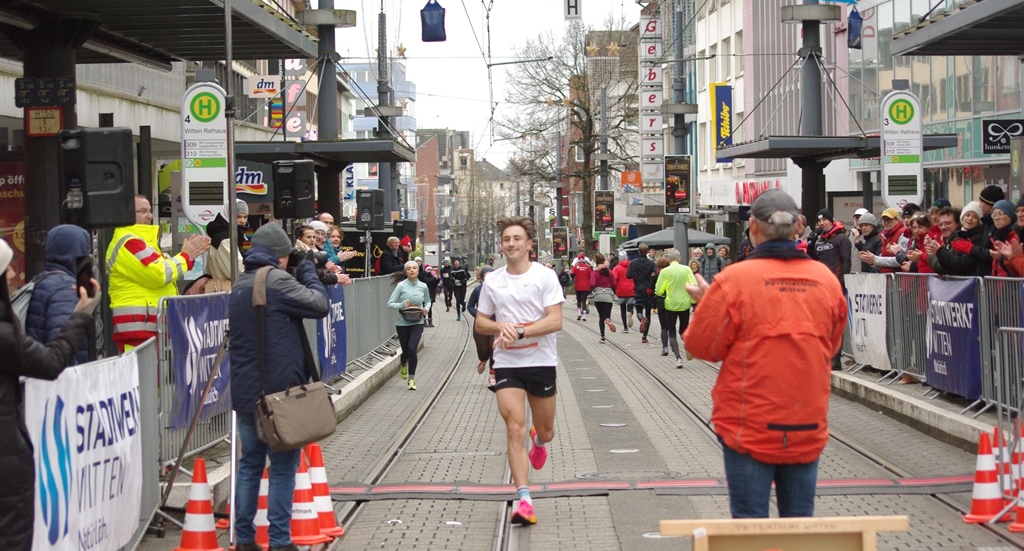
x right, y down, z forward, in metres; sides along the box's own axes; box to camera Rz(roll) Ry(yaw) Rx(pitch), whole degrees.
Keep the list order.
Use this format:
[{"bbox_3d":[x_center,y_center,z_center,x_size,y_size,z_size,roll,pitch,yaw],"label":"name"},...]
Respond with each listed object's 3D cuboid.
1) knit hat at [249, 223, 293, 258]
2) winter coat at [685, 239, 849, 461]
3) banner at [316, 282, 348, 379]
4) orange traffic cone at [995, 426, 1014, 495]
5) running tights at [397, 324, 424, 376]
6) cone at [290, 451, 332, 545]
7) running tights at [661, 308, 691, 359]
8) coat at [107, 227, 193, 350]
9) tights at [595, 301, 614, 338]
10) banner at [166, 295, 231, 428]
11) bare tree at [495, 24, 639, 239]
[{"bbox_3d":[-1.267,-0.190,12.300,0.235,0.195,0.200,8,-5,-39],"label":"knit hat"},{"bbox_3d":[0.957,0.299,8.850,0.550,0.810,0.430,-1,0,-12],"label":"winter coat"},{"bbox_3d":[-1.860,0.585,24.400,0.080,0.950,2.800,-1,0,1],"label":"banner"},{"bbox_3d":[2.879,1.145,13.750,0.285,0.500,0.285,-1,0,12],"label":"orange traffic cone"},{"bbox_3d":[-1.248,0.885,28.700,0.340,0.700,0.360,-1,0,-3],"label":"running tights"},{"bbox_3d":[-1.139,1.199,12.720,0.285,0.500,0.285,-1,0,0],"label":"cone"},{"bbox_3d":[2.381,0.825,33.800,0.420,0.780,0.500,-1,0,0],"label":"running tights"},{"bbox_3d":[-2.407,0.050,15.500,0.560,0.800,0.560,-1,0,-10],"label":"coat"},{"bbox_3d":[1.724,0.801,43.500,0.380,0.740,0.450,-1,0,0],"label":"tights"},{"bbox_3d":[-2.020,0.540,15.600,0.090,0.850,2.700,-1,0,2],"label":"banner"},{"bbox_3d":[2.541,-5.217,105.000,6.400,12.400,6.400,-1,0,0],"label":"bare tree"}]

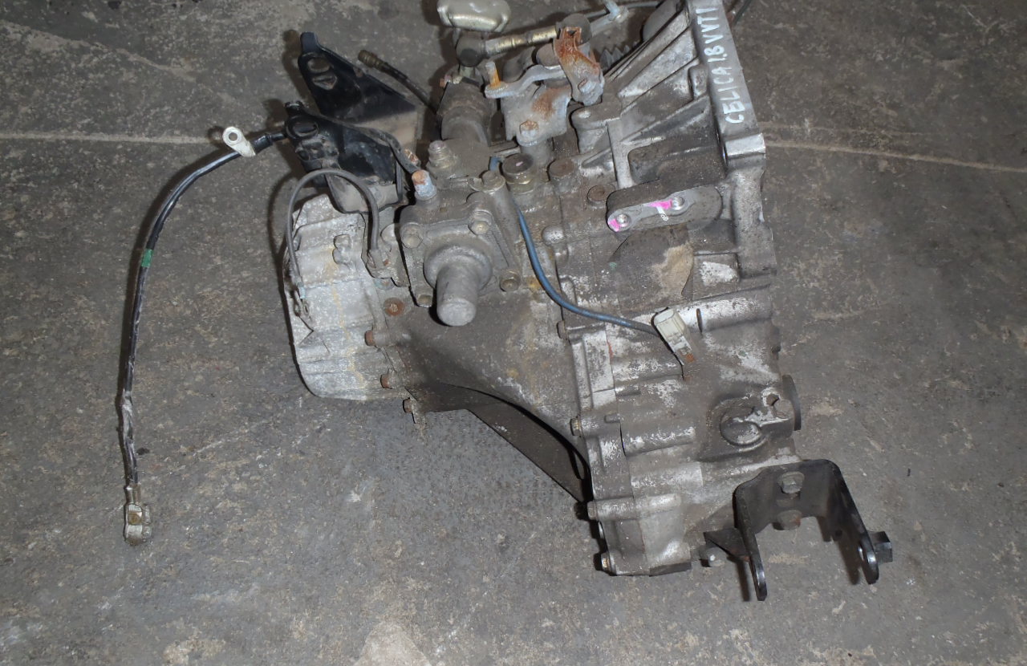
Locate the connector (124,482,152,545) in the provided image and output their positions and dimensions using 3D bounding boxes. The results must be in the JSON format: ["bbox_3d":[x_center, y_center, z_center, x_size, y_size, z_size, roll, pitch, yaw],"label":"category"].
[{"bbox_3d":[-0.362,0.175,0.800,0.018,0.022,0.056,-11,70,-5],"label":"connector"}]

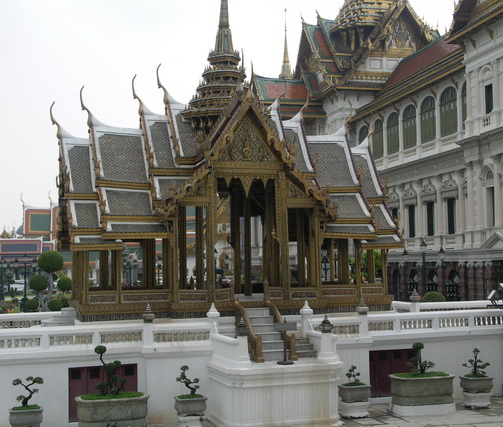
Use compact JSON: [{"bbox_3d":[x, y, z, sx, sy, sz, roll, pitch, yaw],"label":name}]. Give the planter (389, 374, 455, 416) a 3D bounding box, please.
[{"bbox_3d":[4.083,4.336,23.271,1.420,0.890,0.780,0,-3,-15],"label":"planter"}]

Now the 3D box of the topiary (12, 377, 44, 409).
[{"bbox_3d":[-4.679,3.739,20.263,0.660,0.660,0.580,0,-3,-16],"label":"topiary"}]

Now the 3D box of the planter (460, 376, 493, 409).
[{"bbox_3d":[5.588,4.426,24.126,0.620,0.740,0.600,0,-3,-16],"label":"planter"}]

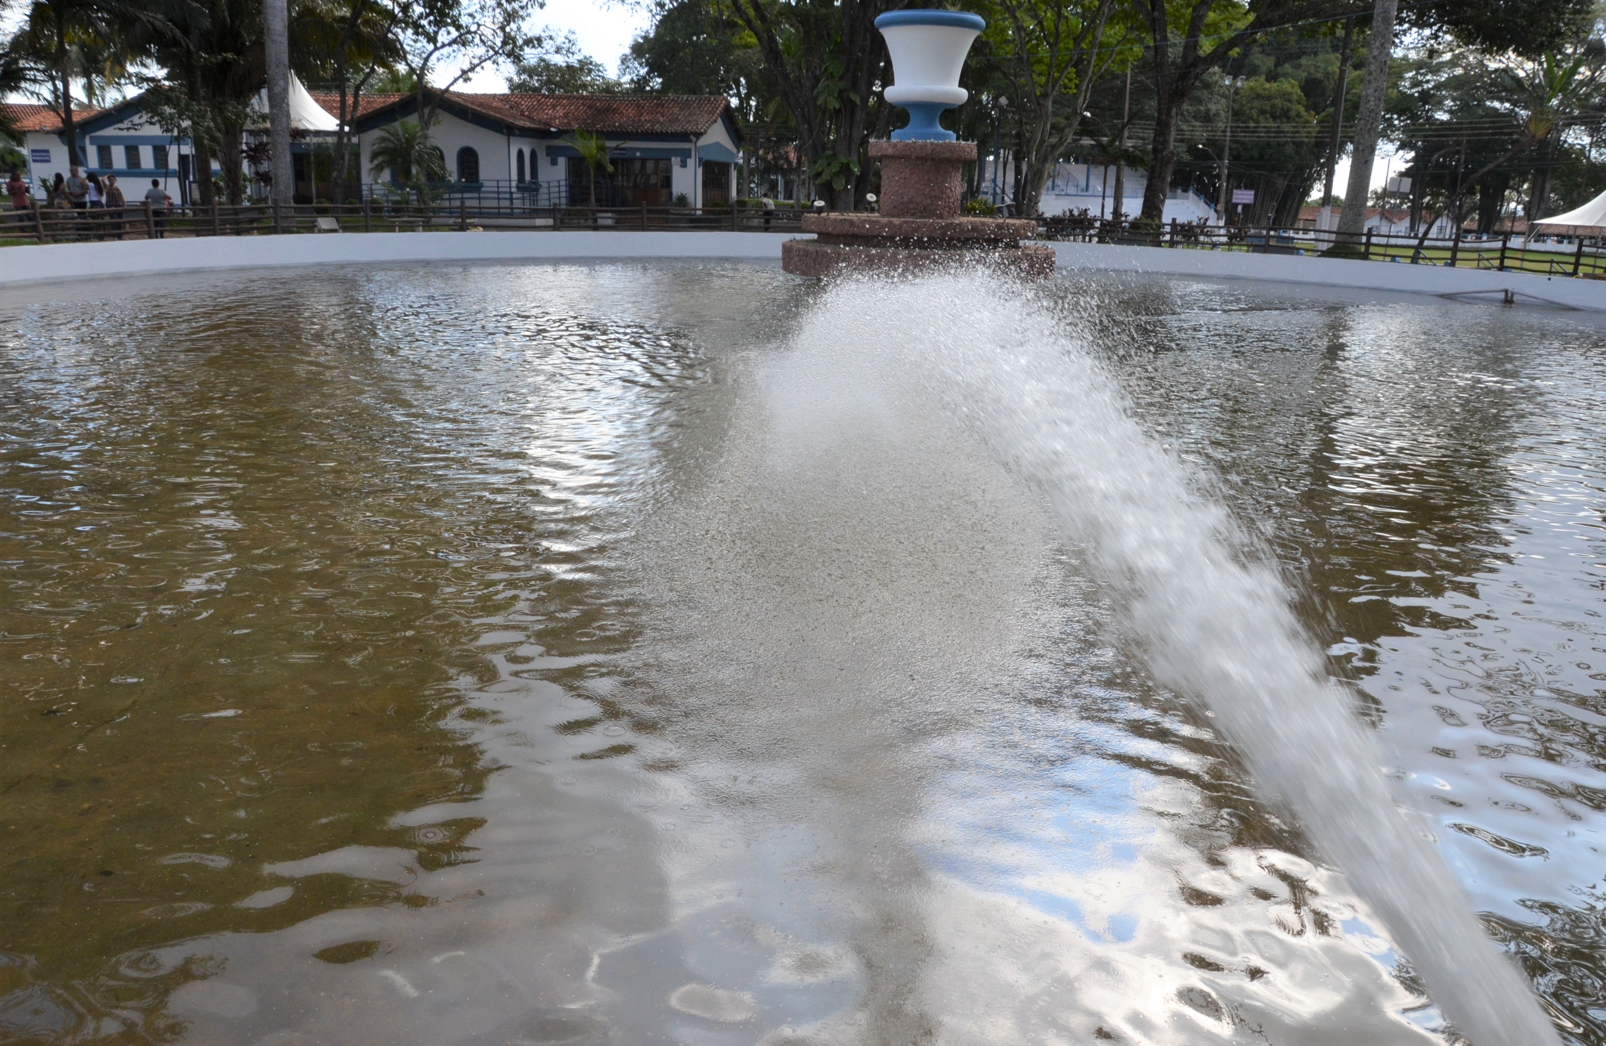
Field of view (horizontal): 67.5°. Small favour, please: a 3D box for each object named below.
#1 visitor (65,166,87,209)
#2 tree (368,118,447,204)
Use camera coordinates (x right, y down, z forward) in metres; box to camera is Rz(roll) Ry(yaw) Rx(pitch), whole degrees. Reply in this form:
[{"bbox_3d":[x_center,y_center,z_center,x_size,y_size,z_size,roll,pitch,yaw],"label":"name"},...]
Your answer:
[{"bbox_3d":[-17.997,-7.944,29.800,0.540,1.740,0.400,-2,16,-12],"label":"visitor"},{"bbox_3d":[-14.538,-12.968,44.000,2.800,3.400,2.800,-4,16,-17],"label":"tree"}]

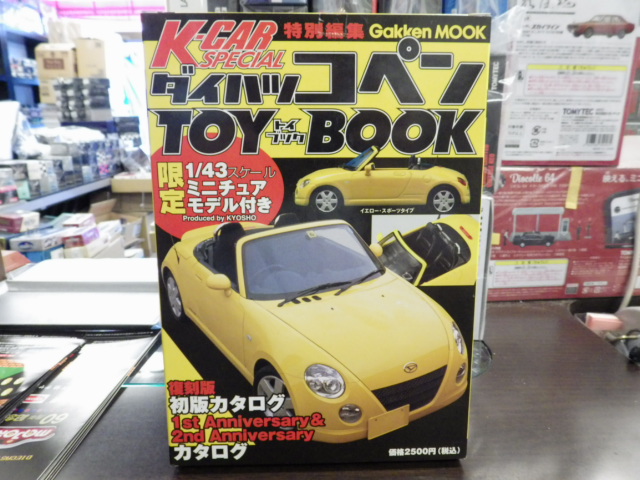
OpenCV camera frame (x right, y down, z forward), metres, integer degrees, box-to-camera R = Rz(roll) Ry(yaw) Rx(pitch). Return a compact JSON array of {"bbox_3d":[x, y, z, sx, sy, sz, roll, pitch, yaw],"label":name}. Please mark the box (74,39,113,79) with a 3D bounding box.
[{"bbox_3d":[-1.732,-1.380,3.563,0.215,0.285,0.250,-3,13,-14],"label":"box"}]

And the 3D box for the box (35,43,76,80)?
[{"bbox_3d":[-1.966,-1.349,3.561,0.270,0.255,0.270,-1,13,-3],"label":"box"}]

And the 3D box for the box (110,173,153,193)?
[{"bbox_3d":[-1.300,-0.423,3.445,0.370,0.100,0.320,0,12,0],"label":"box"}]

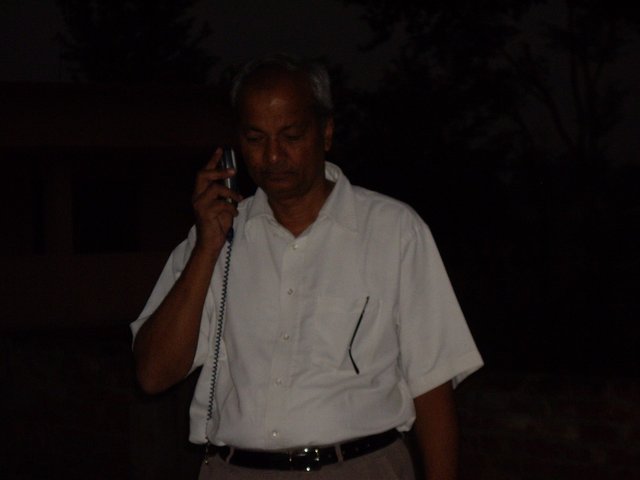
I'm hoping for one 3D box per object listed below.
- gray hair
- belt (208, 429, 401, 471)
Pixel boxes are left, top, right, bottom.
[{"bbox_3d":[-0.063,-0.245,3.450,0.163,0.130,0.185,3,10,16],"label":"gray hair"},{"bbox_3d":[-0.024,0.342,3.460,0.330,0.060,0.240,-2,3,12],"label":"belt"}]

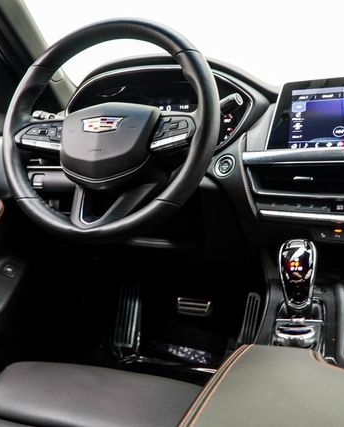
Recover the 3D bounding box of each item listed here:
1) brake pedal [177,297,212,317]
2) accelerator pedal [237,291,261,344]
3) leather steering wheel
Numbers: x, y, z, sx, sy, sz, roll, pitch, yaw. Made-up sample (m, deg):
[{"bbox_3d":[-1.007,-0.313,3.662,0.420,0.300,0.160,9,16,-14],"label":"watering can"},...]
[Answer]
[{"bbox_3d":[0.058,0.240,1.227,0.092,0.048,0.025,1,-21,18],"label":"brake pedal"},{"bbox_3d":[0.201,0.292,1.262,0.043,0.158,0.025,10,-13,17],"label":"accelerator pedal"},{"bbox_3d":[-0.098,-0.133,0.785,0.373,0.373,0.095,1,-12,18],"label":"leather steering wheel"}]

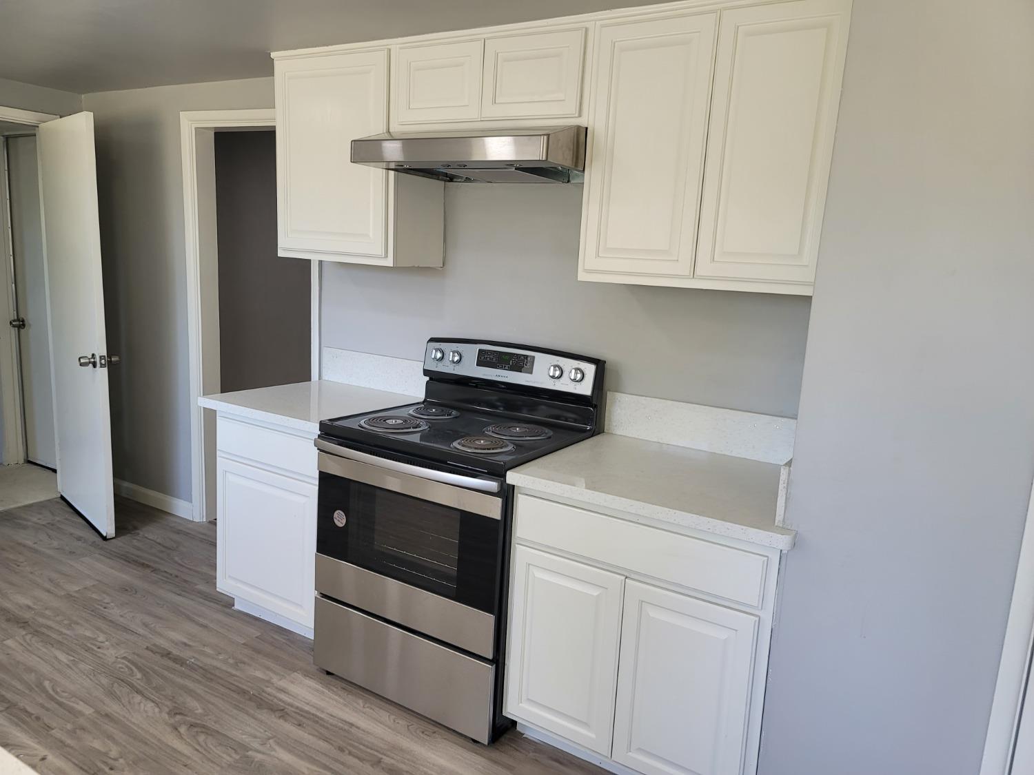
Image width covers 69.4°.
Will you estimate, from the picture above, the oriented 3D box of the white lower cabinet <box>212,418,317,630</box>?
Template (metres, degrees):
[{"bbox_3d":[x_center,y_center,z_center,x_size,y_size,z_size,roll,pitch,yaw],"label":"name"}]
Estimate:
[{"bbox_3d":[-0.772,0.509,3.066,0.600,0.870,0.635,9,12,31],"label":"white lower cabinet"}]

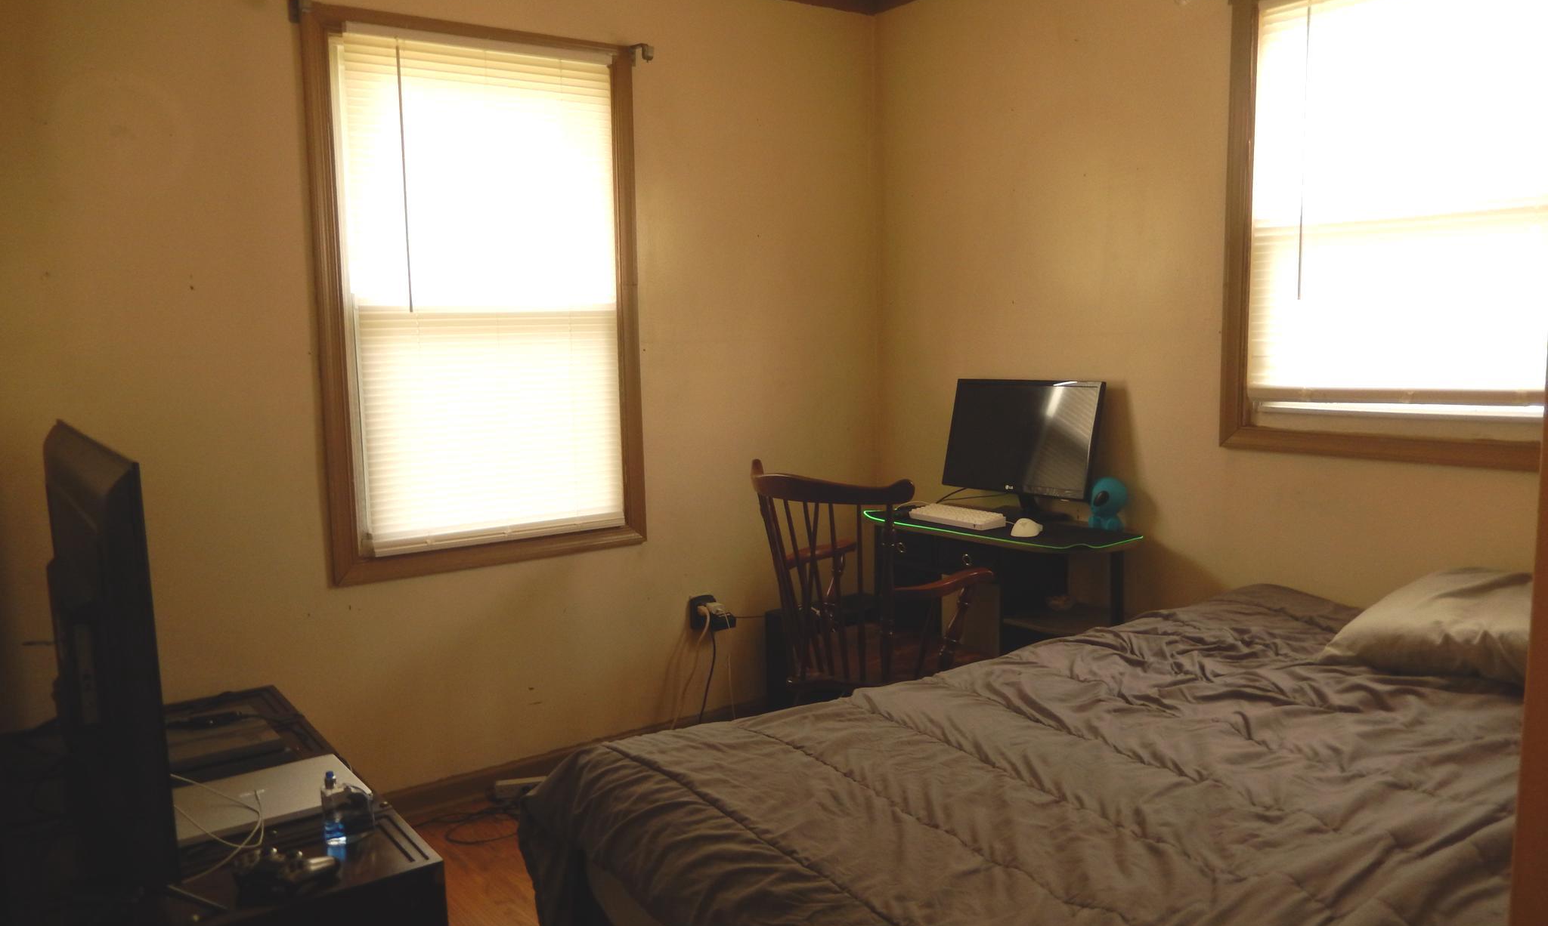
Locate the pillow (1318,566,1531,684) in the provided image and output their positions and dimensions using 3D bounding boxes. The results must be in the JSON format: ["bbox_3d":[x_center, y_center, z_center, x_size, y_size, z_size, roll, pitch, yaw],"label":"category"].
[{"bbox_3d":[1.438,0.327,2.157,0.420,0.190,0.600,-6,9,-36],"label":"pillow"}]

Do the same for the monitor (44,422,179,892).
[{"bbox_3d":[-1.073,0.242,1.732,0.080,0.555,0.900,-7,9,-38],"label":"monitor"}]

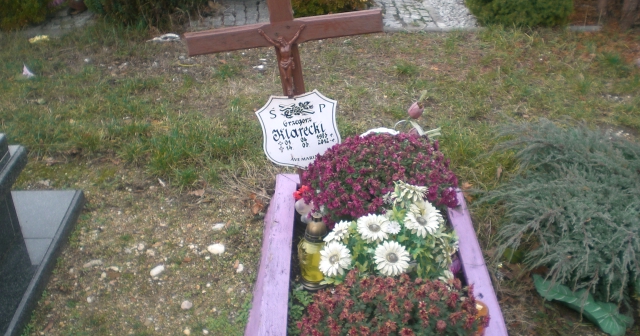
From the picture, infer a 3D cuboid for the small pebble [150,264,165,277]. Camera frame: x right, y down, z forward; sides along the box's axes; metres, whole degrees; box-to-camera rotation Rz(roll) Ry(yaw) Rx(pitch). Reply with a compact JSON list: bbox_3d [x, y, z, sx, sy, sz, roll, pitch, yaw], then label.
[{"bbox_3d":[-0.571,0.361,2.468,0.054,0.027,0.034,-22,36,-34],"label":"small pebble"}]

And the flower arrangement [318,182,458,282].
[{"bbox_3d":[0.222,0.249,2.281,0.440,0.330,0.350,0,29,0],"label":"flower arrangement"}]

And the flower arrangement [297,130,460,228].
[{"bbox_3d":[0.216,0.069,2.582,0.540,0.360,0.500,0,29,0],"label":"flower arrangement"}]

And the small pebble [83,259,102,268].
[{"bbox_3d":[-0.809,0.343,2.505,0.066,0.022,0.036,-7,30,-13],"label":"small pebble"}]

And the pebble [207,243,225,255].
[{"bbox_3d":[-0.380,0.299,2.577,0.058,0.030,0.045,-2,29,-4],"label":"pebble"}]

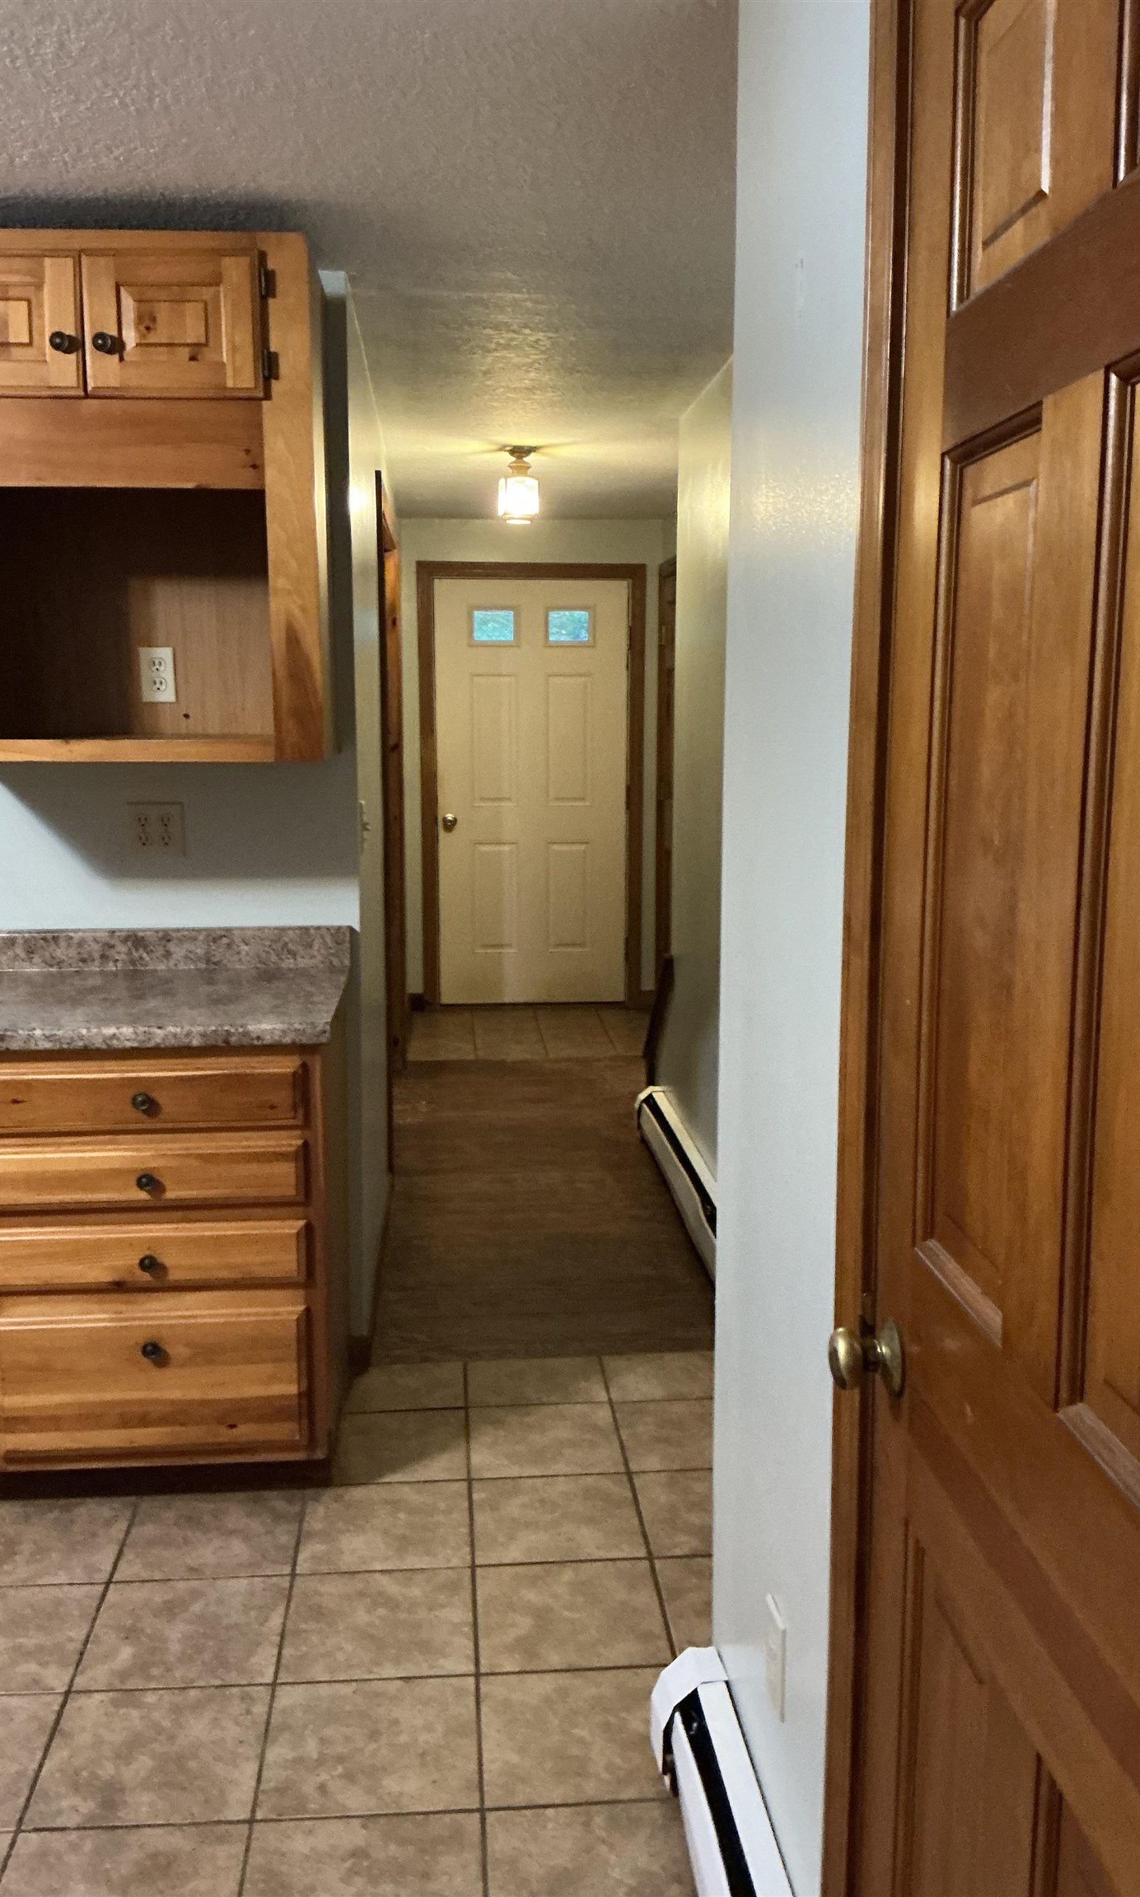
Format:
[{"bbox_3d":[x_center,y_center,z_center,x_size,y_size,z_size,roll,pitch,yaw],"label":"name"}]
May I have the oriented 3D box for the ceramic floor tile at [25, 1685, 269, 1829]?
[{"bbox_3d":[-0.578,1.129,2.139,0.298,0.010,0.298,-1,8,-5],"label":"ceramic floor tile"}]

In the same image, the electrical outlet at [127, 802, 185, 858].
[{"bbox_3d":[-0.867,-0.248,3.218,0.114,0.114,0.010,-1,9,-5],"label":"electrical outlet"}]

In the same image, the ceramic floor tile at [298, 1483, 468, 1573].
[{"bbox_3d":[-0.337,1.066,2.828,0.305,0.010,0.294,-1,9,-5],"label":"ceramic floor tile"}]

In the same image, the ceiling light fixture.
[{"bbox_3d":[-0.177,-1.611,5.347,0.145,0.260,0.145,-1,8,-5],"label":"ceiling light fixture"}]

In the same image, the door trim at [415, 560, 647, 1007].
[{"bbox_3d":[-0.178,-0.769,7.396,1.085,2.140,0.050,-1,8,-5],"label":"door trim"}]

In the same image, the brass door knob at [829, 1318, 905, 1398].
[{"bbox_3d":[0.239,0.338,1.263,0.062,0.062,0.062,-1,8,-5],"label":"brass door knob"}]

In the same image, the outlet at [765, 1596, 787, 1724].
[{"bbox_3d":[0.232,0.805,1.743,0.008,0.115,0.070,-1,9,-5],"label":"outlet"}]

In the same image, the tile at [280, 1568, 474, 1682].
[{"bbox_3d":[-0.302,1.082,2.460,0.298,0.010,0.298,-1,8,-5],"label":"tile"}]

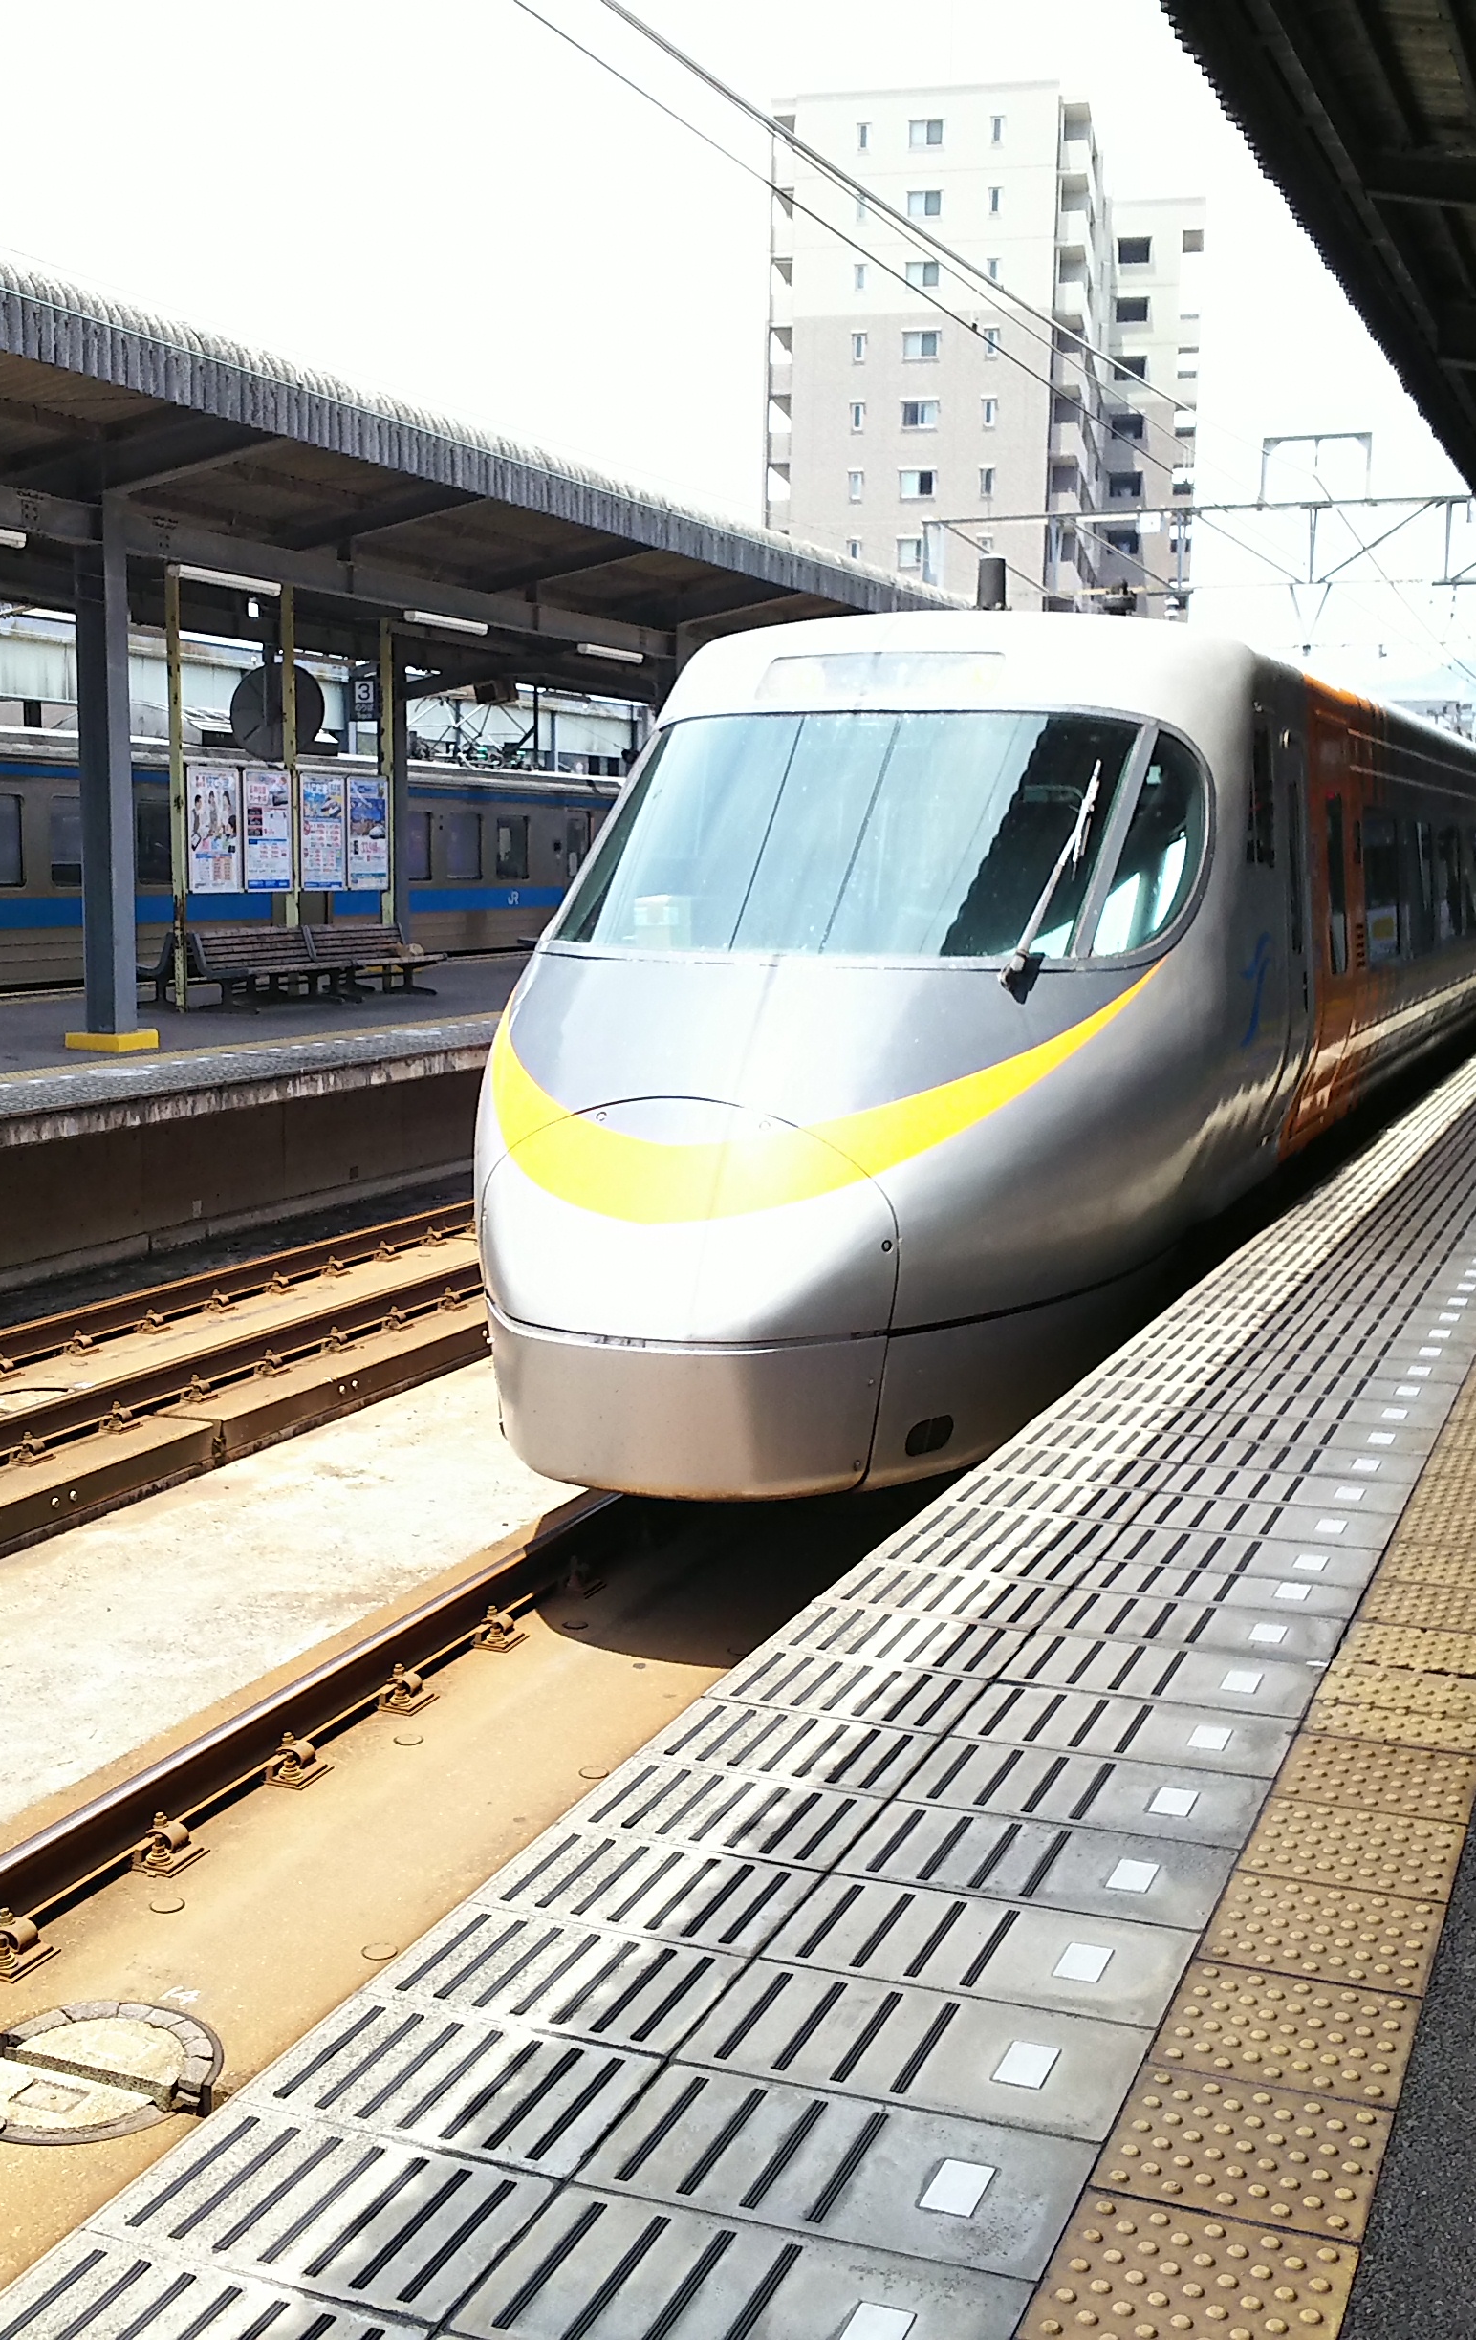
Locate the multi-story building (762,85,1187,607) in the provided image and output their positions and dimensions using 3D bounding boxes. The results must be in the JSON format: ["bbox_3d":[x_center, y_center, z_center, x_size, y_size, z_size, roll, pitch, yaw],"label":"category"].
[{"bbox_3d":[12.903,-30.514,114.772,18.600,34.600,28.000,2,8,11],"label":"multi-story building"}]

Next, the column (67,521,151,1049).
[{"bbox_3d":[-4.518,-2.742,16.855,0.400,3.760,0.400,4,8,22],"label":"column"}]

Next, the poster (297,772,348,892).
[{"bbox_3d":[-3.999,-3.262,22.699,0.030,1.100,0.800,4,8,22],"label":"poster"}]

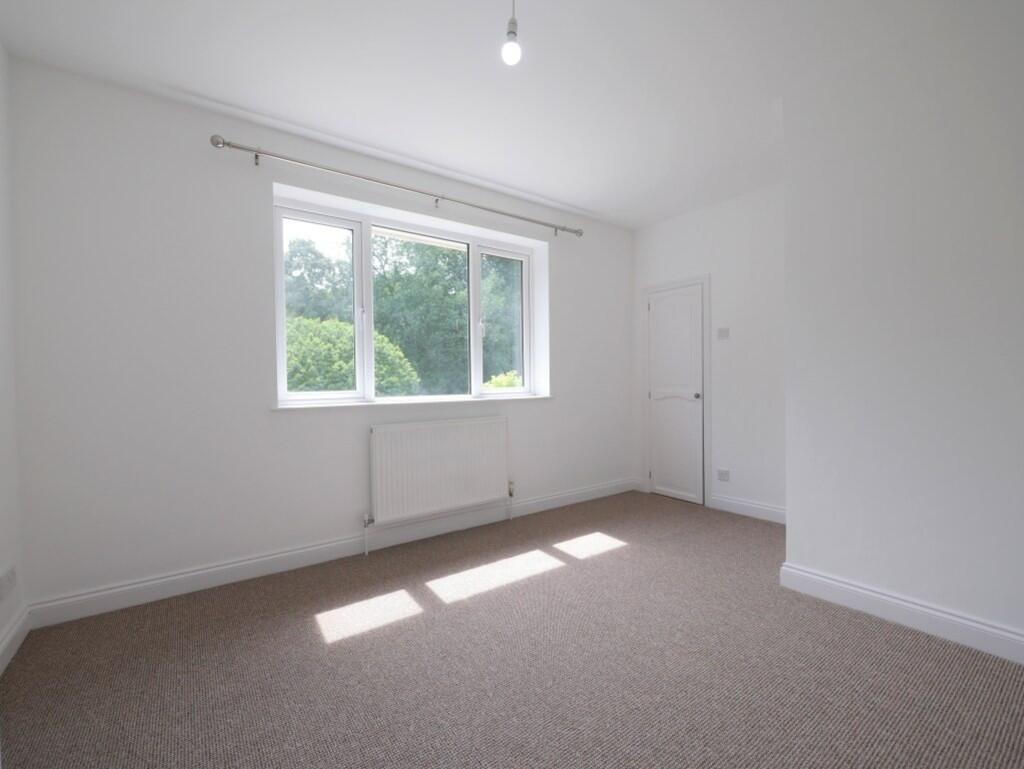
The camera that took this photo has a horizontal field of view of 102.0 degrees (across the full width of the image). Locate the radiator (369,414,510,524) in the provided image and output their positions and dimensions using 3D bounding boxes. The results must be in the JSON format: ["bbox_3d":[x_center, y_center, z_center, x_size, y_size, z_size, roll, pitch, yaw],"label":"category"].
[{"bbox_3d":[-0.464,0.556,2.876,0.991,0.619,0.085,-1,1,-34],"label":"radiator"}]

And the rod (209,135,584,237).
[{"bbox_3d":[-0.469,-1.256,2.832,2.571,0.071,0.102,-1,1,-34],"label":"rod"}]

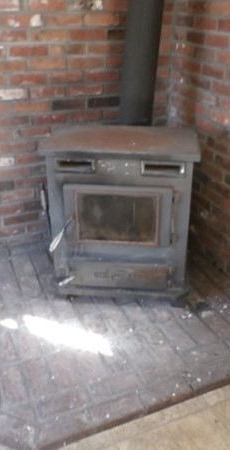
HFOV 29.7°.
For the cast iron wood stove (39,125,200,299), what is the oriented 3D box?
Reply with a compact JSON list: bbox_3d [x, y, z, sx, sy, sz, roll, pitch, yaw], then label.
[{"bbox_3d":[0.029,-0.057,2.176,0.683,0.779,0.400,2,27,3],"label":"cast iron wood stove"}]

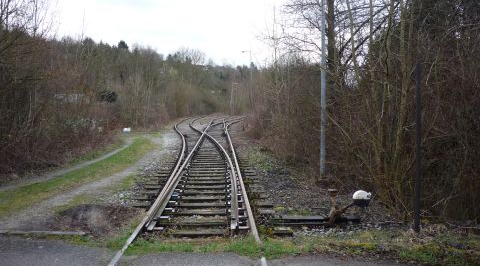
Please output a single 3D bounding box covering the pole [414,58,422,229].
[{"bbox_3d":[2.340,0.182,5.810,0.062,2.280,0.062,-1,3,0],"label":"pole"}]

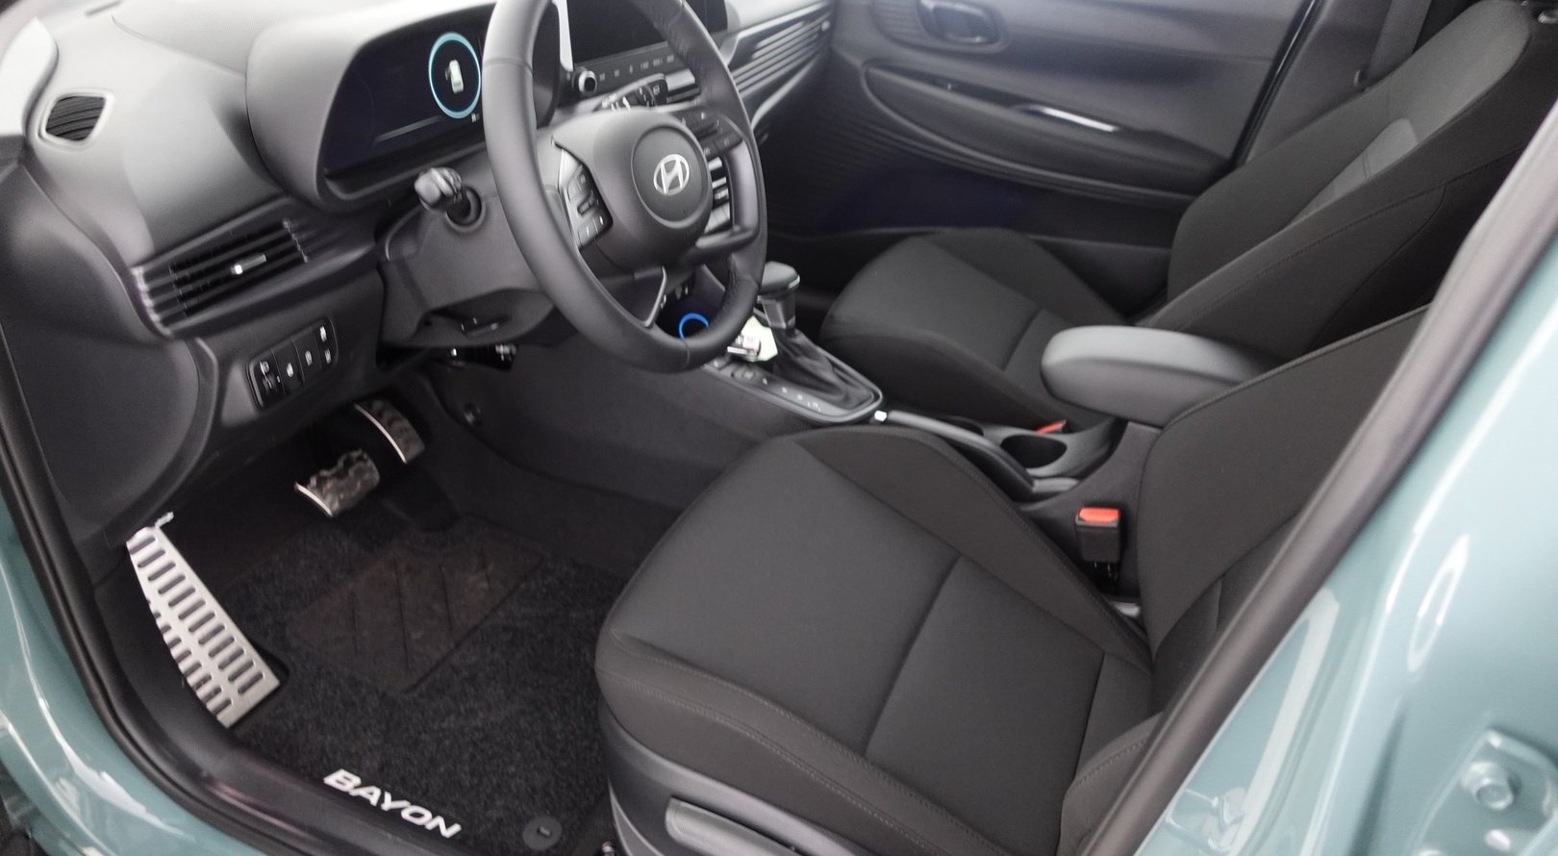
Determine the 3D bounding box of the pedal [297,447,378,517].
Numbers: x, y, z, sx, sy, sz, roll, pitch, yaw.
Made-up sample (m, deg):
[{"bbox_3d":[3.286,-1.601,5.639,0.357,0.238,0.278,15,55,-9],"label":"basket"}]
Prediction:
[{"bbox_3d":[-0.546,0.070,1.284,0.065,0.032,0.092,46,36,-3],"label":"pedal"}]

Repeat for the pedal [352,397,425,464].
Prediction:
[{"bbox_3d":[-0.528,0.007,1.405,0.033,0.115,0.050,-32,9,35],"label":"pedal"}]

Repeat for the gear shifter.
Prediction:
[{"bbox_3d":[0.039,-0.123,1.338,0.165,0.175,0.085,15,31,19],"label":"gear shifter"}]

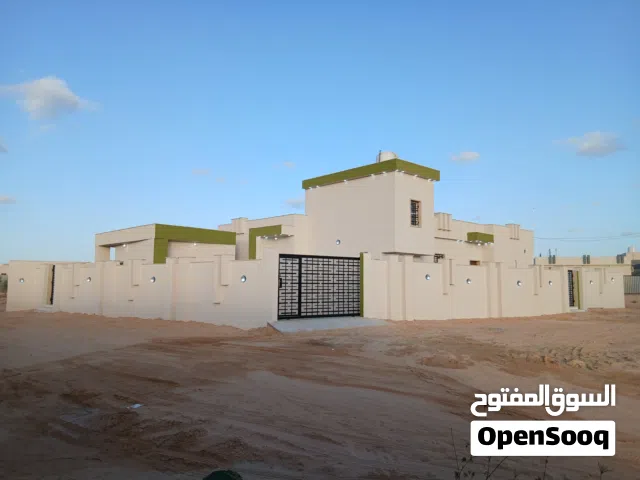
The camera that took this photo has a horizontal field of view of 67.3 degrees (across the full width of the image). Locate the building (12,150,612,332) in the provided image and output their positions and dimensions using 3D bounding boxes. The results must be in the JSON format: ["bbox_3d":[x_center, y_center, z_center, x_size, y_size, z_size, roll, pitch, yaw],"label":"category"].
[{"bbox_3d":[1.842,0.370,32.576,31.000,8.200,22.000,5,-7,-43],"label":"building"}]

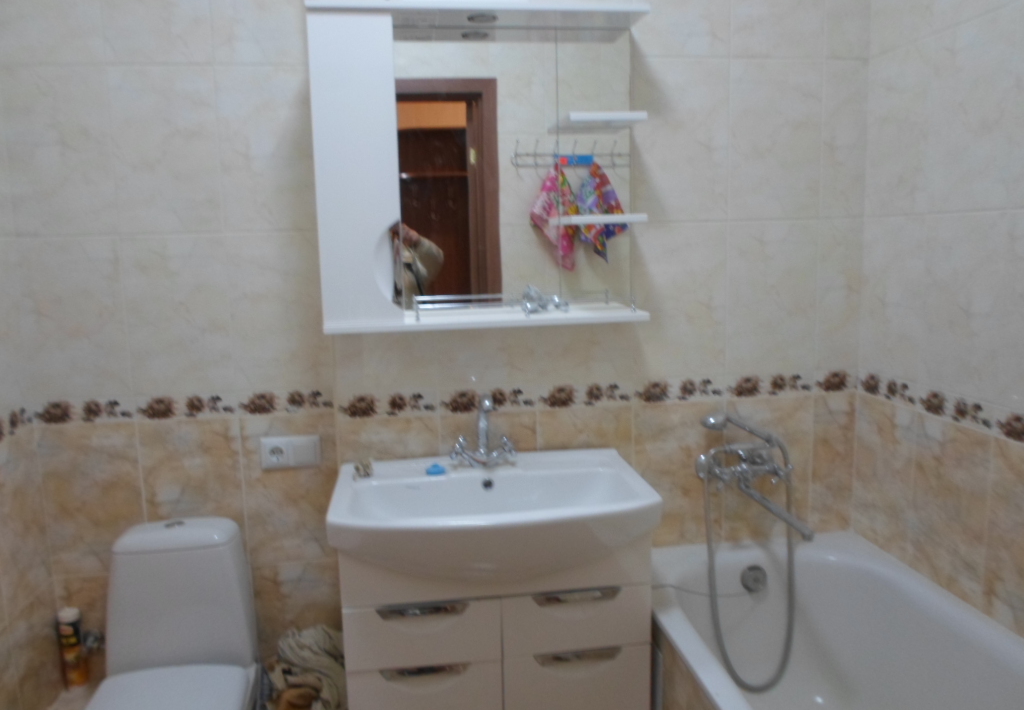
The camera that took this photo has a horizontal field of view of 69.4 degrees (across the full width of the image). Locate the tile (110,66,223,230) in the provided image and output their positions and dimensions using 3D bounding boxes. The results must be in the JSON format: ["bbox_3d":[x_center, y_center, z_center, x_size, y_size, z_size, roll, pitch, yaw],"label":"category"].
[{"bbox_3d":[-0.844,-0.498,1.801,0.249,0.399,0.010,-2,8,-7],"label":"tile"}]

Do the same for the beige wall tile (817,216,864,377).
[{"bbox_3d":[0.873,-0.161,1.978,0.120,0.399,0.010,-2,8,-7],"label":"beige wall tile"}]

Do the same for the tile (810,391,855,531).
[{"bbox_3d":[0.883,0.303,2.044,0.120,0.398,0.010,-2,8,-7],"label":"tile"}]

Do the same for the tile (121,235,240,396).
[{"bbox_3d":[-0.835,-0.101,1.857,0.249,0.399,0.010,-2,8,-7],"label":"tile"}]

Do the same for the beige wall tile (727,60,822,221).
[{"bbox_3d":[0.669,-0.543,1.880,0.250,0.396,0.010,-2,8,-8],"label":"beige wall tile"}]

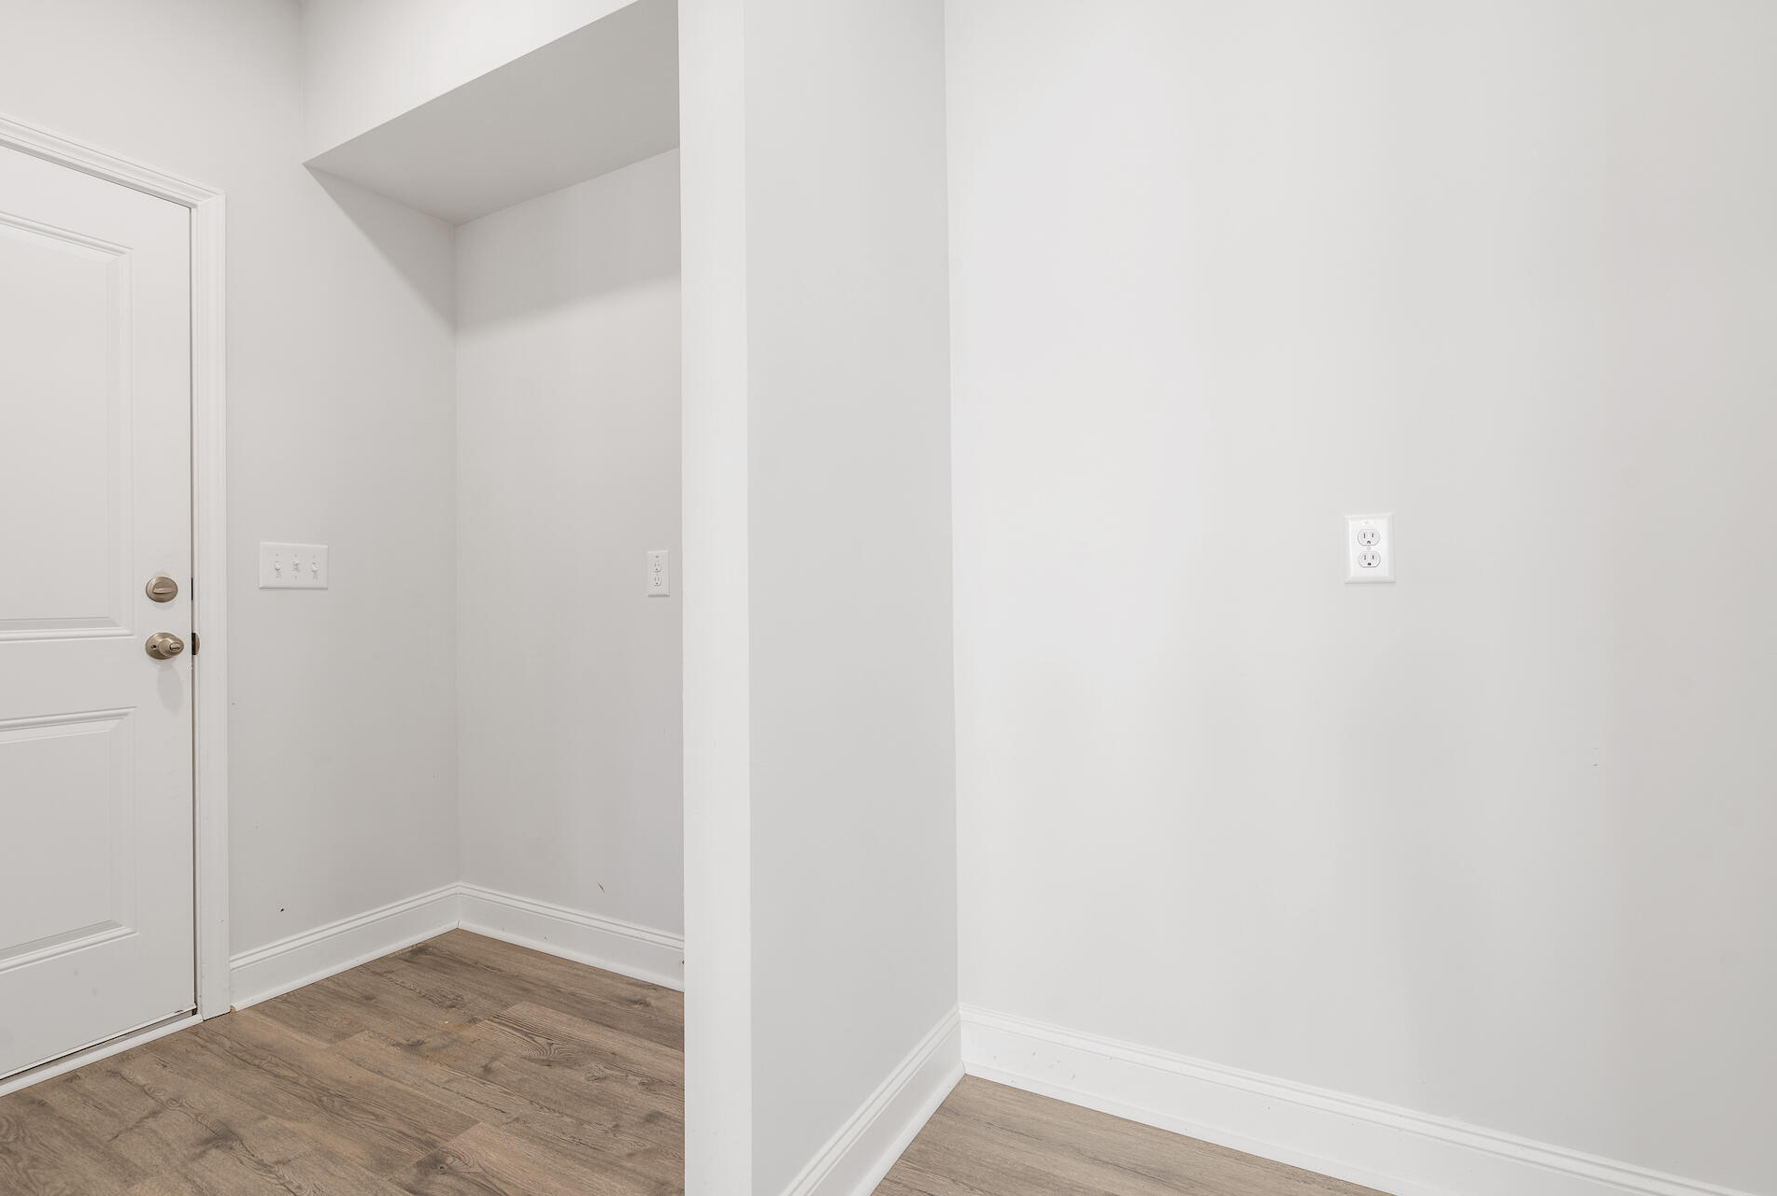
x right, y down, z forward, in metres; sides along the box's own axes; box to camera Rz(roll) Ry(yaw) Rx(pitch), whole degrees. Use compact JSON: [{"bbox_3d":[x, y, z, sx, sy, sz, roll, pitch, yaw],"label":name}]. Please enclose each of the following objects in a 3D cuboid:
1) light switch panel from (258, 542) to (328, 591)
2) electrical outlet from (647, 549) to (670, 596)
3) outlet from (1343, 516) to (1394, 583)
[{"bbox_3d":[-1.635,-0.086,2.205,0.018,0.124,0.172,-1,-1,28],"label":"light switch panel"},{"bbox_3d":[-0.638,-0.066,2.204,0.079,0.124,0.010,-1,-1,28],"label":"electrical outlet"},{"bbox_3d":[0.855,-0.087,1.415,0.079,0.124,0.010,-1,-1,28],"label":"outlet"}]

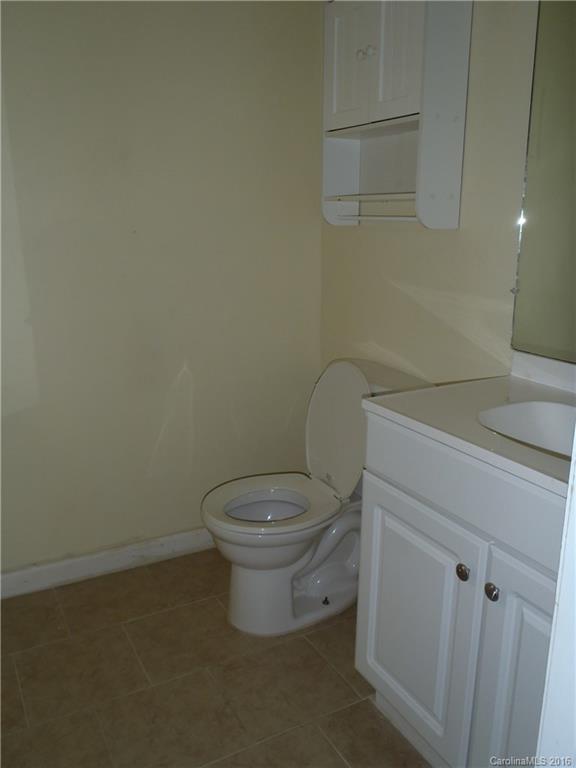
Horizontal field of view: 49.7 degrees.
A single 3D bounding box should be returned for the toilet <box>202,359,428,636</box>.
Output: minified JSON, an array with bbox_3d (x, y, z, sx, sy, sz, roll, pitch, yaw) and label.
[{"bbox_3d":[0.058,0.345,1.893,0.675,0.780,0.460,-7,15,-27],"label":"toilet"}]

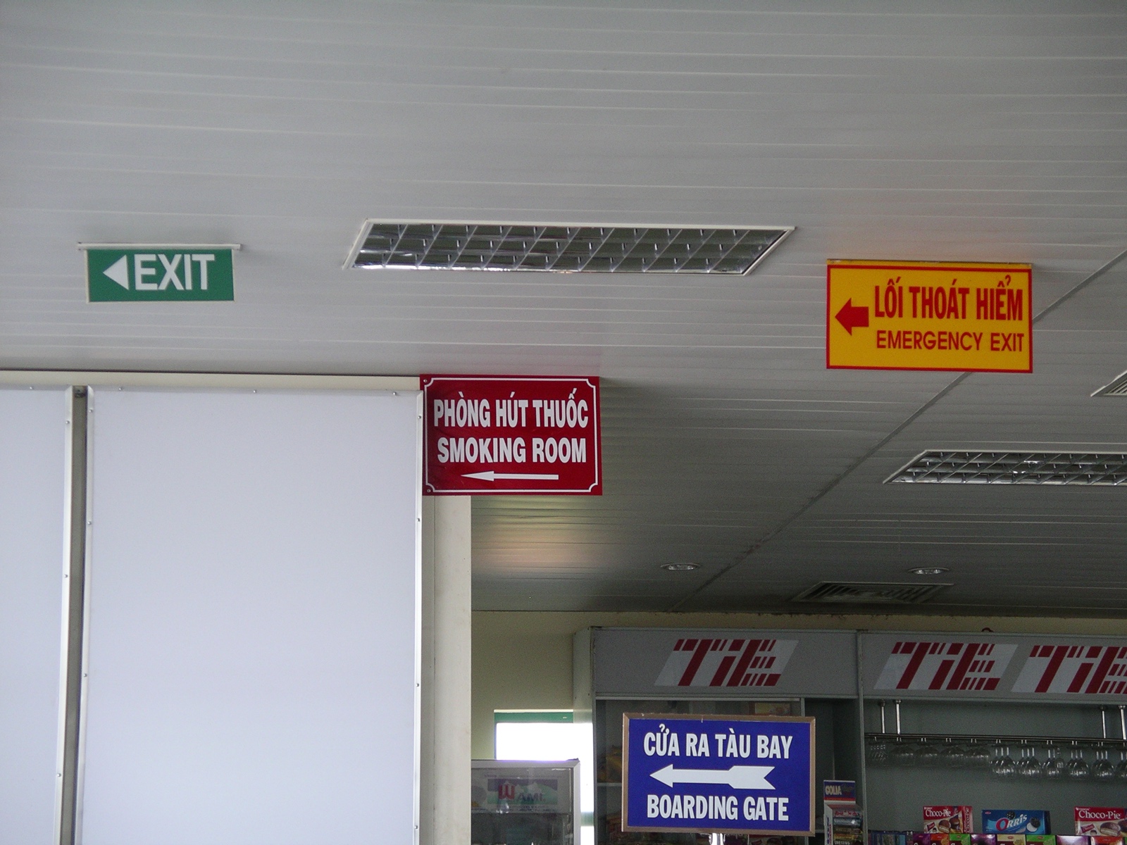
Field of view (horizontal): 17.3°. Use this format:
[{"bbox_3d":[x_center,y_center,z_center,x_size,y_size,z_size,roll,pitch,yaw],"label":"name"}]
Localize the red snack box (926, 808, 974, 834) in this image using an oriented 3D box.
[{"bbox_3d":[1.764,1.827,17.000,0.063,0.130,0.235,7,-12,-43],"label":"red snack box"}]

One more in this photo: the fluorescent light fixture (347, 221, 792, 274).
[{"bbox_3d":[0.021,-0.531,10.605,1.200,0.090,0.600,1,-10,-10],"label":"fluorescent light fixture"}]

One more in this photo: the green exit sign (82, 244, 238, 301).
[{"bbox_3d":[-1.132,-0.419,10.430,0.435,0.165,0.045,0,-9,-8],"label":"green exit sign"}]

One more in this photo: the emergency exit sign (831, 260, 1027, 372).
[{"bbox_3d":[1.071,-0.312,10.870,0.595,0.318,0.030,1,-9,-10],"label":"emergency exit sign"}]

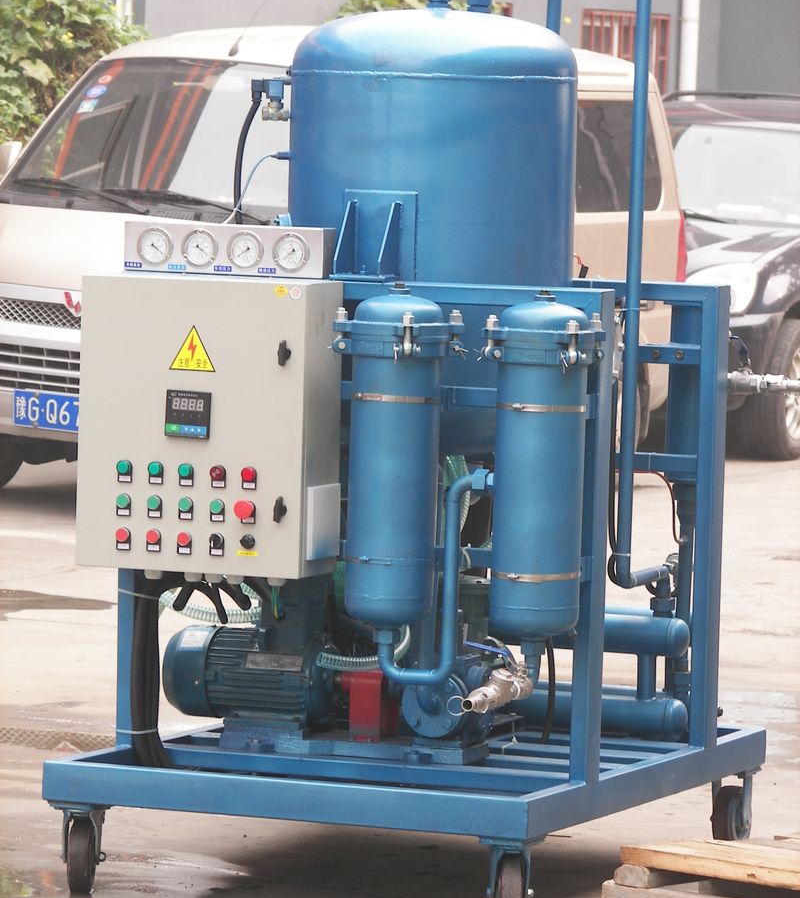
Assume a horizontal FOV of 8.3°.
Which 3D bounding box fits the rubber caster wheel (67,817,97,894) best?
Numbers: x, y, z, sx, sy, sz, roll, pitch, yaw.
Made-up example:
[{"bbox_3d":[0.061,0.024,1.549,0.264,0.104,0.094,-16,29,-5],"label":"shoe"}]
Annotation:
[{"bbox_3d":[-0.653,0.838,11.361,0.045,0.156,0.156,2,4,3],"label":"rubber caster wheel"}]

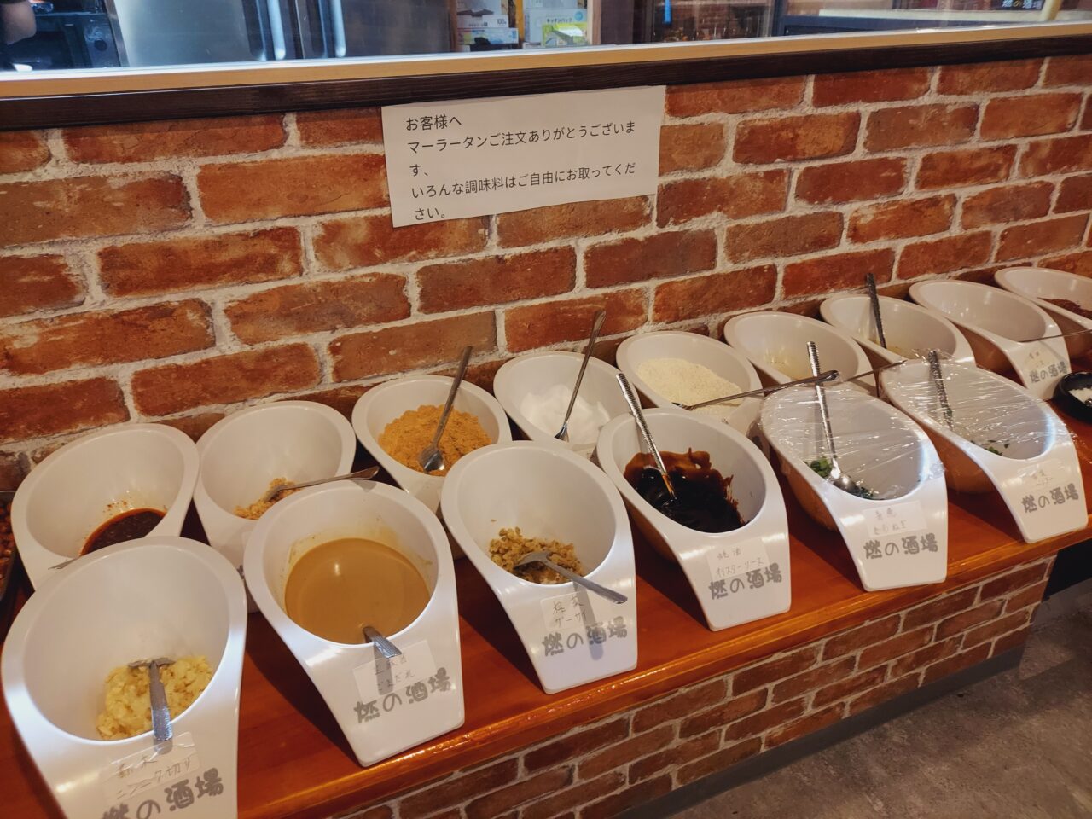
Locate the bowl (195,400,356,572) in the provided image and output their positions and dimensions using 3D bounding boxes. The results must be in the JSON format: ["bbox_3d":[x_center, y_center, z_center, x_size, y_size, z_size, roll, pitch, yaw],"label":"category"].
[{"bbox_3d":[-0.237,0.071,0.702,0.140,0.084,0.216,-7,28,-11],"label":"bowl"}]

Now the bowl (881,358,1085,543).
[{"bbox_3d":[0.436,0.029,0.805,0.149,0.082,0.228,-10,29,-16],"label":"bowl"}]

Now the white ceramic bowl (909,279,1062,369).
[{"bbox_3d":[0.548,-0.095,0.991,0.140,0.084,0.216,-13,29,-22],"label":"white ceramic bowl"}]

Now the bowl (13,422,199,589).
[{"bbox_3d":[-0.378,0.102,0.696,0.149,0.082,0.228,-9,29,-15],"label":"bowl"}]

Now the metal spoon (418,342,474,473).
[{"bbox_3d":[-0.092,-0.004,0.772,0.028,0.020,0.173,3,46,8],"label":"metal spoon"}]

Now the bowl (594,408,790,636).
[{"bbox_3d":[0.122,0.078,0.674,0.140,0.084,0.216,-10,28,-17],"label":"bowl"}]

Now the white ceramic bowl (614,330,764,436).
[{"bbox_3d":[0.164,-0.009,0.887,0.149,0.082,0.228,-10,29,-16],"label":"white ceramic bowl"}]

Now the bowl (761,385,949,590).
[{"bbox_3d":[0.287,0.060,0.751,0.149,0.082,0.228,-5,28,-8],"label":"bowl"}]

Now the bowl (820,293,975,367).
[{"bbox_3d":[0.416,-0.067,0.943,0.140,0.084,0.216,-12,29,-20],"label":"bowl"}]

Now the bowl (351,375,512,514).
[{"bbox_3d":[-0.106,0.048,0.788,0.149,0.082,0.228,-14,31,-23],"label":"bowl"}]

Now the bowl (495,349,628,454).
[{"bbox_3d":[0.025,0.018,0.794,0.140,0.084,0.216,-11,29,-18],"label":"bowl"}]

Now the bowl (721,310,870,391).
[{"bbox_3d":[0.284,-0.040,0.896,0.140,0.084,0.216,-11,29,-19],"label":"bowl"}]

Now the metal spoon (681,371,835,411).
[{"bbox_3d":[0.224,-0.017,0.836,0.178,0.024,0.032,-8,28,-1],"label":"metal spoon"}]

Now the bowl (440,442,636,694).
[{"bbox_3d":[-0.004,0.107,0.623,0.140,0.084,0.216,-10,29,-17],"label":"bowl"}]

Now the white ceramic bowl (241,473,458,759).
[{"bbox_3d":[-0.142,0.145,0.606,0.149,0.082,0.228,-14,31,-23],"label":"white ceramic bowl"}]

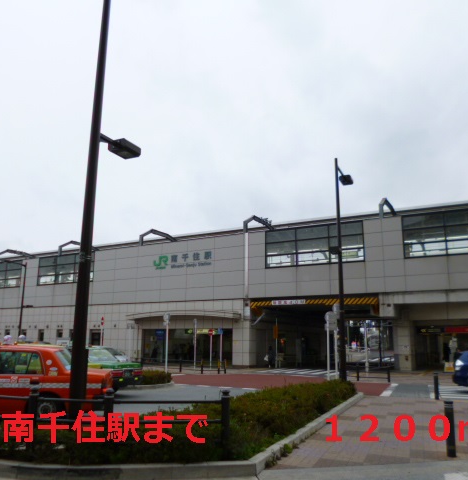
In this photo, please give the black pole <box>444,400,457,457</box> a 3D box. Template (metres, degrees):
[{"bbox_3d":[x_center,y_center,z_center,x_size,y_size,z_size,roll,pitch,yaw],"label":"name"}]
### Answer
[{"bbox_3d":[3.471,3.011,7.134,0.127,0.810,0.127,1,-13,0],"label":"black pole"}]

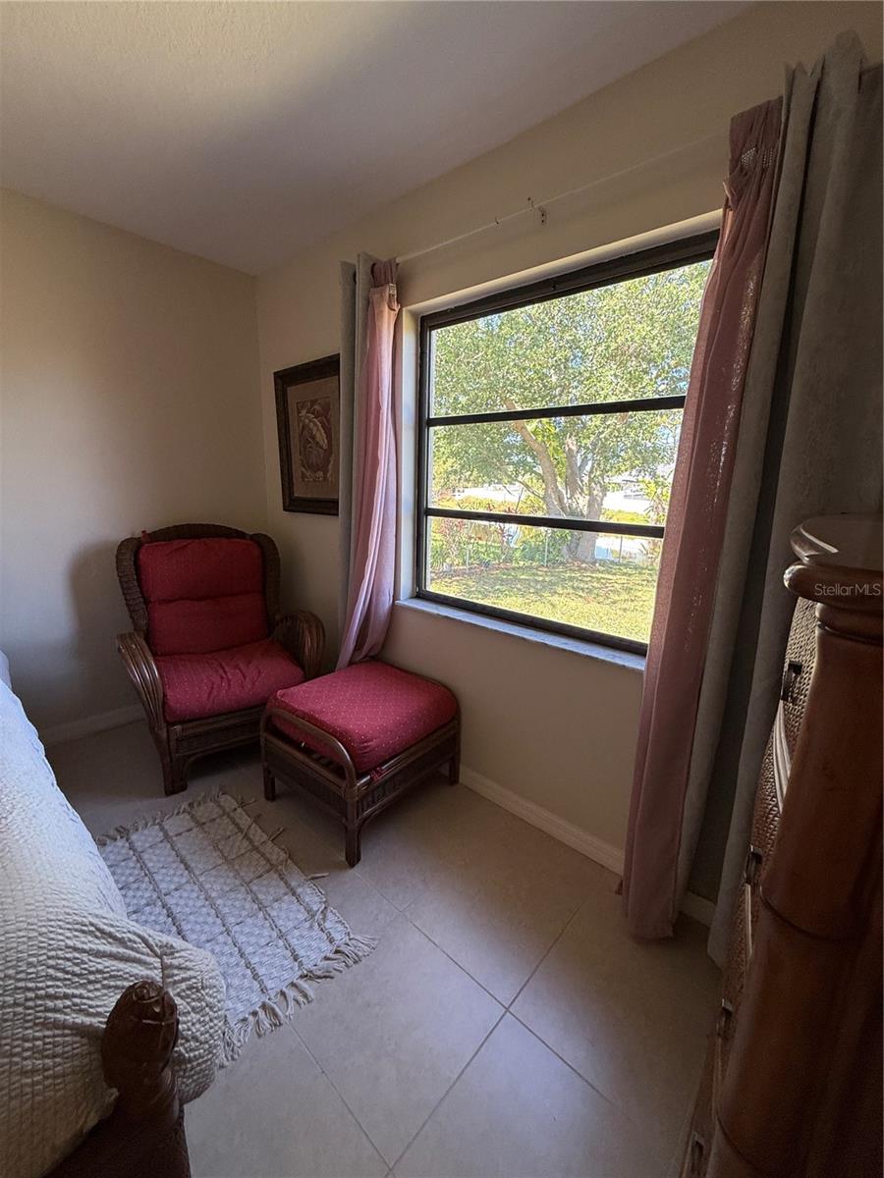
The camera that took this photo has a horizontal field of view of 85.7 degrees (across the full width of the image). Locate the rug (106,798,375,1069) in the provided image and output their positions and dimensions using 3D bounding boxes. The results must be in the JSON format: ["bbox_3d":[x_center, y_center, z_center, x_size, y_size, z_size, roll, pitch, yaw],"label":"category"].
[{"bbox_3d":[-0.799,1.015,1.558,0.590,0.015,1.070,-12,18,-44],"label":"rug"}]

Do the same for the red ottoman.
[{"bbox_3d":[-0.328,0.679,2.057,0.580,0.460,0.625,12,17,38],"label":"red ottoman"}]

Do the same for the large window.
[{"bbox_3d":[0.388,-0.463,1.799,1.280,1.260,0.070,13,17,40],"label":"large window"}]

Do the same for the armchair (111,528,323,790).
[{"bbox_3d":[-1.154,0.258,2.458,0.820,1.060,0.850,-7,16,-33],"label":"armchair"}]

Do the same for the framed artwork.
[{"bbox_3d":[-0.676,-0.773,2.497,0.690,0.770,0.035,13,17,40],"label":"framed artwork"}]

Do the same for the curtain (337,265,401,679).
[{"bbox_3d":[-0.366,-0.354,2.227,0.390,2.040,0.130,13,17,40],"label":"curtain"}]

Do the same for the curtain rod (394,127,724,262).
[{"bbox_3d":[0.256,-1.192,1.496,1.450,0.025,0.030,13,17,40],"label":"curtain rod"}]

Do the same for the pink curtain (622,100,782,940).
[{"bbox_3d":[0.691,-0.017,1.304,0.200,2.170,0.140,13,17,40],"label":"pink curtain"}]

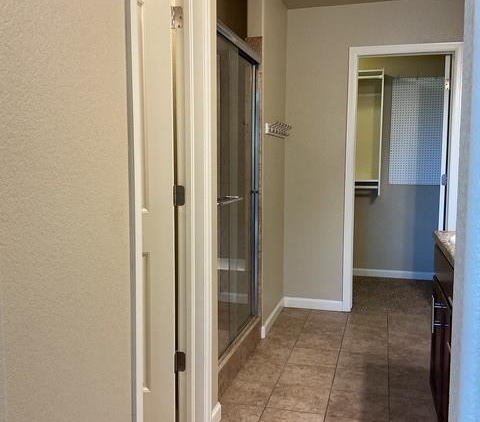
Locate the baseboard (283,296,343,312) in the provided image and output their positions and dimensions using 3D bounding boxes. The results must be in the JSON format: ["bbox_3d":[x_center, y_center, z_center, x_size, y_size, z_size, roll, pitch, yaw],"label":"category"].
[{"bbox_3d":[0.618,0.785,4.504,0.496,0.085,0.018,2,6,15],"label":"baseboard"}]

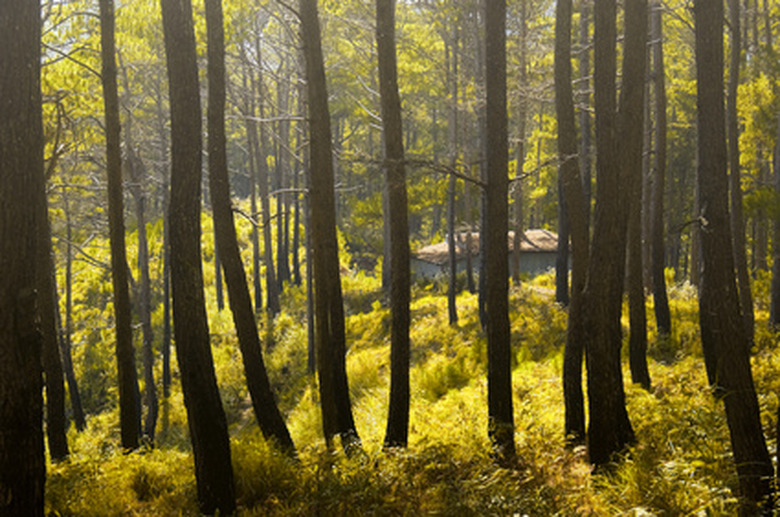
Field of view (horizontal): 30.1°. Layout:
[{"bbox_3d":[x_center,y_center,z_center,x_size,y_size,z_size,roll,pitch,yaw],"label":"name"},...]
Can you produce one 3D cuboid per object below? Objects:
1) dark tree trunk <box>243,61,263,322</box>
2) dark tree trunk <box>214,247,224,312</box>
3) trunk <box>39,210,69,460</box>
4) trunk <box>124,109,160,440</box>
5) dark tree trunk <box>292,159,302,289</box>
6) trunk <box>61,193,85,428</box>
[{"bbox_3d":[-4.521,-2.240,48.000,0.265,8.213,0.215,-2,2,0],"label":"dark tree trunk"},{"bbox_3d":[-5.640,0.663,48.000,0.199,2.061,0.182,-4,2,0],"label":"dark tree trunk"},{"bbox_3d":[-4.058,0.934,17.500,0.241,2.980,0.230,-2,2,0],"label":"trunk"},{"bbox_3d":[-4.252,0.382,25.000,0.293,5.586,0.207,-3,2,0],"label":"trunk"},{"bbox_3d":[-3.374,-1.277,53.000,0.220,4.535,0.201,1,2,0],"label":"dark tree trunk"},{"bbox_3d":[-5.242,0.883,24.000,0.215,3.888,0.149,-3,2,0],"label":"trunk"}]

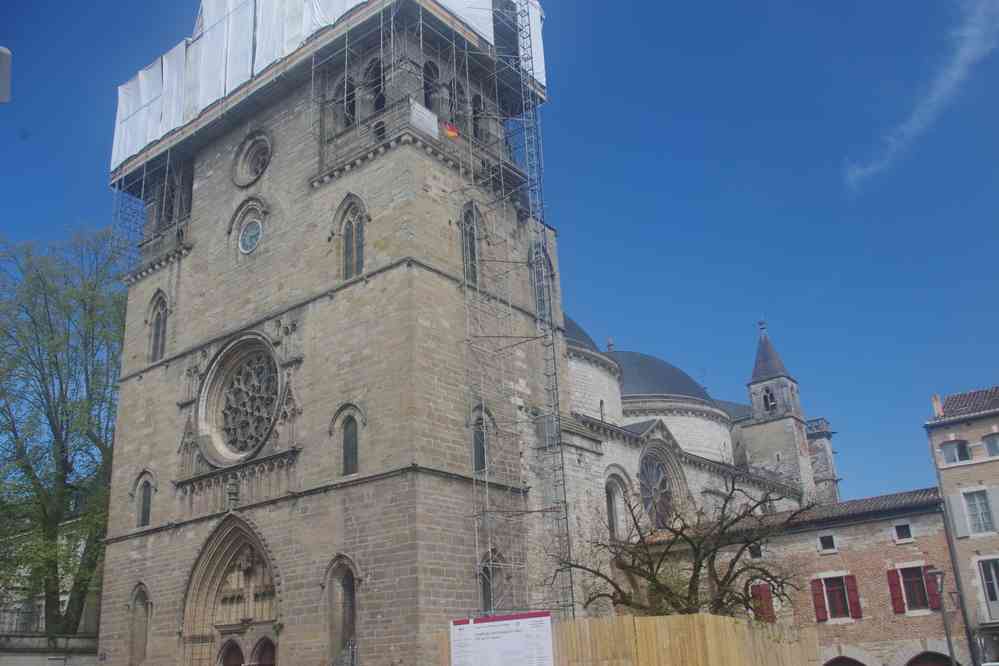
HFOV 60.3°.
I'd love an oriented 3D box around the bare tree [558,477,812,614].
[{"bbox_3d":[4.117,5.990,18.656,5.484,5.552,4.925,-7,-21,10],"label":"bare tree"}]

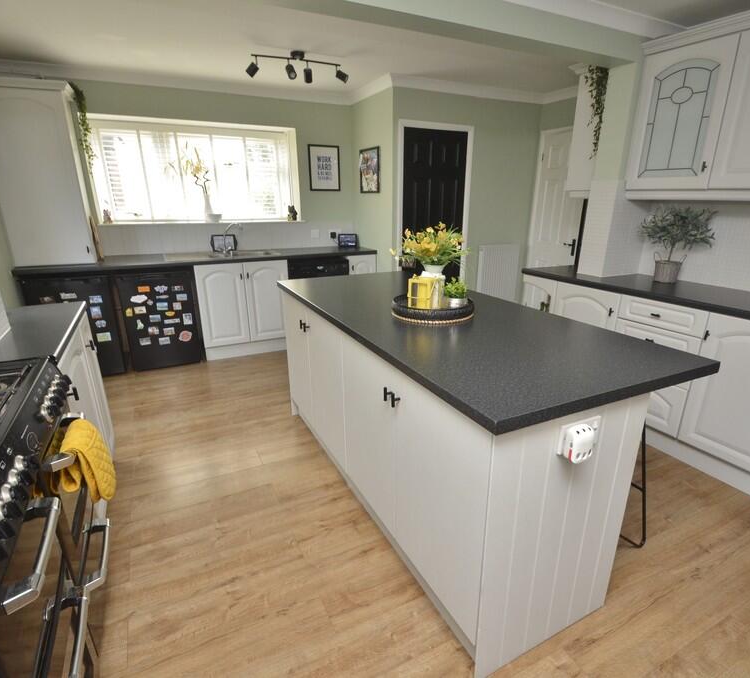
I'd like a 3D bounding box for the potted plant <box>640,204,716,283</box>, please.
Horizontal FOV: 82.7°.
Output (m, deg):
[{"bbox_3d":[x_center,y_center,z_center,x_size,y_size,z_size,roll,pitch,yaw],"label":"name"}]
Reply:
[{"bbox_3d":[1.881,-0.591,2.706,0.274,0.470,0.365,-9,20,-25],"label":"potted plant"}]

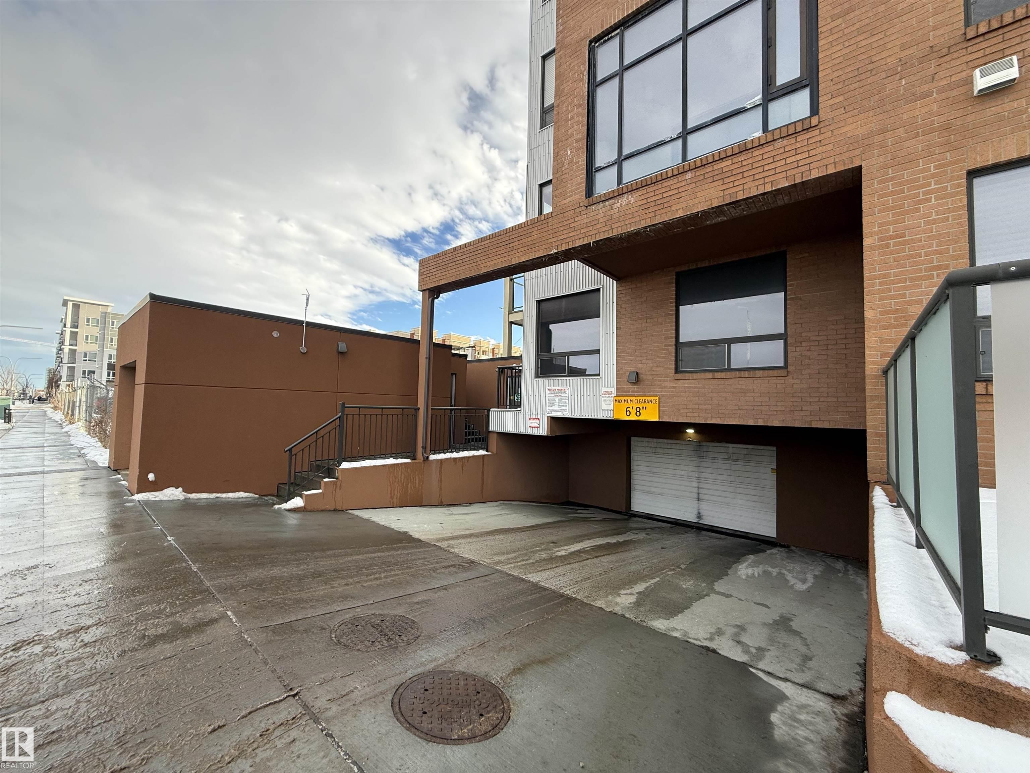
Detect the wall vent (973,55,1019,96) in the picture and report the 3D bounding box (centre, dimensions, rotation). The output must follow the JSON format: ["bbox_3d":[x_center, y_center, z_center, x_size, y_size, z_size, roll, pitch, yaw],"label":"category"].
[{"bbox_3d":[3.981,-2.588,3.448,0.238,0.220,0.110,-1,-4,41],"label":"wall vent"}]

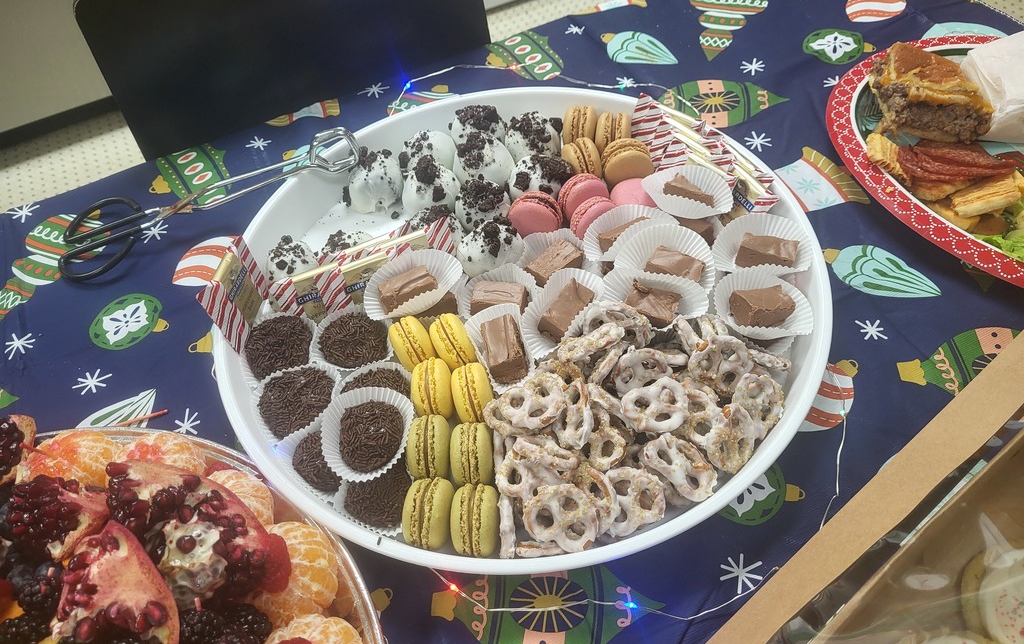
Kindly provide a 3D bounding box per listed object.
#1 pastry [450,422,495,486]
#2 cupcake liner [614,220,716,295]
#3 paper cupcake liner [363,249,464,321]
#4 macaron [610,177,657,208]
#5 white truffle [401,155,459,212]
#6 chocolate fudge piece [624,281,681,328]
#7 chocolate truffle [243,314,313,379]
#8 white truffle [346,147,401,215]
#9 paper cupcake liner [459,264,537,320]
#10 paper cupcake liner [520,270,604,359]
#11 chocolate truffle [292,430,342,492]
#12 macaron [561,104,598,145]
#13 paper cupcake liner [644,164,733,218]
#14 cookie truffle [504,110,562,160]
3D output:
[{"bbox_3d":[-0.022,0.077,0.438,0.025,0.040,0.040,-5,52,2],"label":"pastry"},{"bbox_3d":[0.103,-0.036,0.521,0.071,0.027,0.061,-3,58,3],"label":"cupcake liner"},{"bbox_3d":[-0.066,-0.022,0.527,0.074,0.027,0.047,-33,61,-15],"label":"paper cupcake liner"},{"bbox_3d":[0.098,-0.096,0.607,0.043,0.026,0.043,-11,72,4],"label":"macaron"},{"bbox_3d":[-0.065,-0.109,0.611,0.044,0.042,0.044,-8,52,0],"label":"white truffle"},{"bbox_3d":[0.097,-0.011,0.531,0.036,0.019,0.025,24,58,22],"label":"chocolate fudge piece"},{"bbox_3d":[-0.159,0.018,0.524,0.044,0.040,0.044,-8,52,0],"label":"chocolate truffle"},{"bbox_3d":[-0.105,-0.107,0.586,0.042,0.044,0.042,-16,53,-7],"label":"white truffle"},{"bbox_3d":[-0.008,-0.018,0.519,0.058,0.025,0.056,-8,52,-1],"label":"paper cupcake liner"},{"bbox_3d":[0.037,-0.003,0.550,0.060,0.026,0.064,-1,71,4],"label":"paper cupcake liner"},{"bbox_3d":[-0.120,0.091,0.500,0.043,0.036,0.043,-5,60,-3],"label":"chocolate truffle"},{"bbox_3d":[0.056,-0.161,0.639,0.027,0.041,0.041,-4,90,6],"label":"macaron"},{"bbox_3d":[0.127,-0.091,0.555,0.067,0.024,0.044,8,57,10],"label":"paper cupcake liner"},{"bbox_3d":[0.019,-0.161,0.671,0.048,0.047,0.048,-7,53,0],"label":"cookie truffle"}]

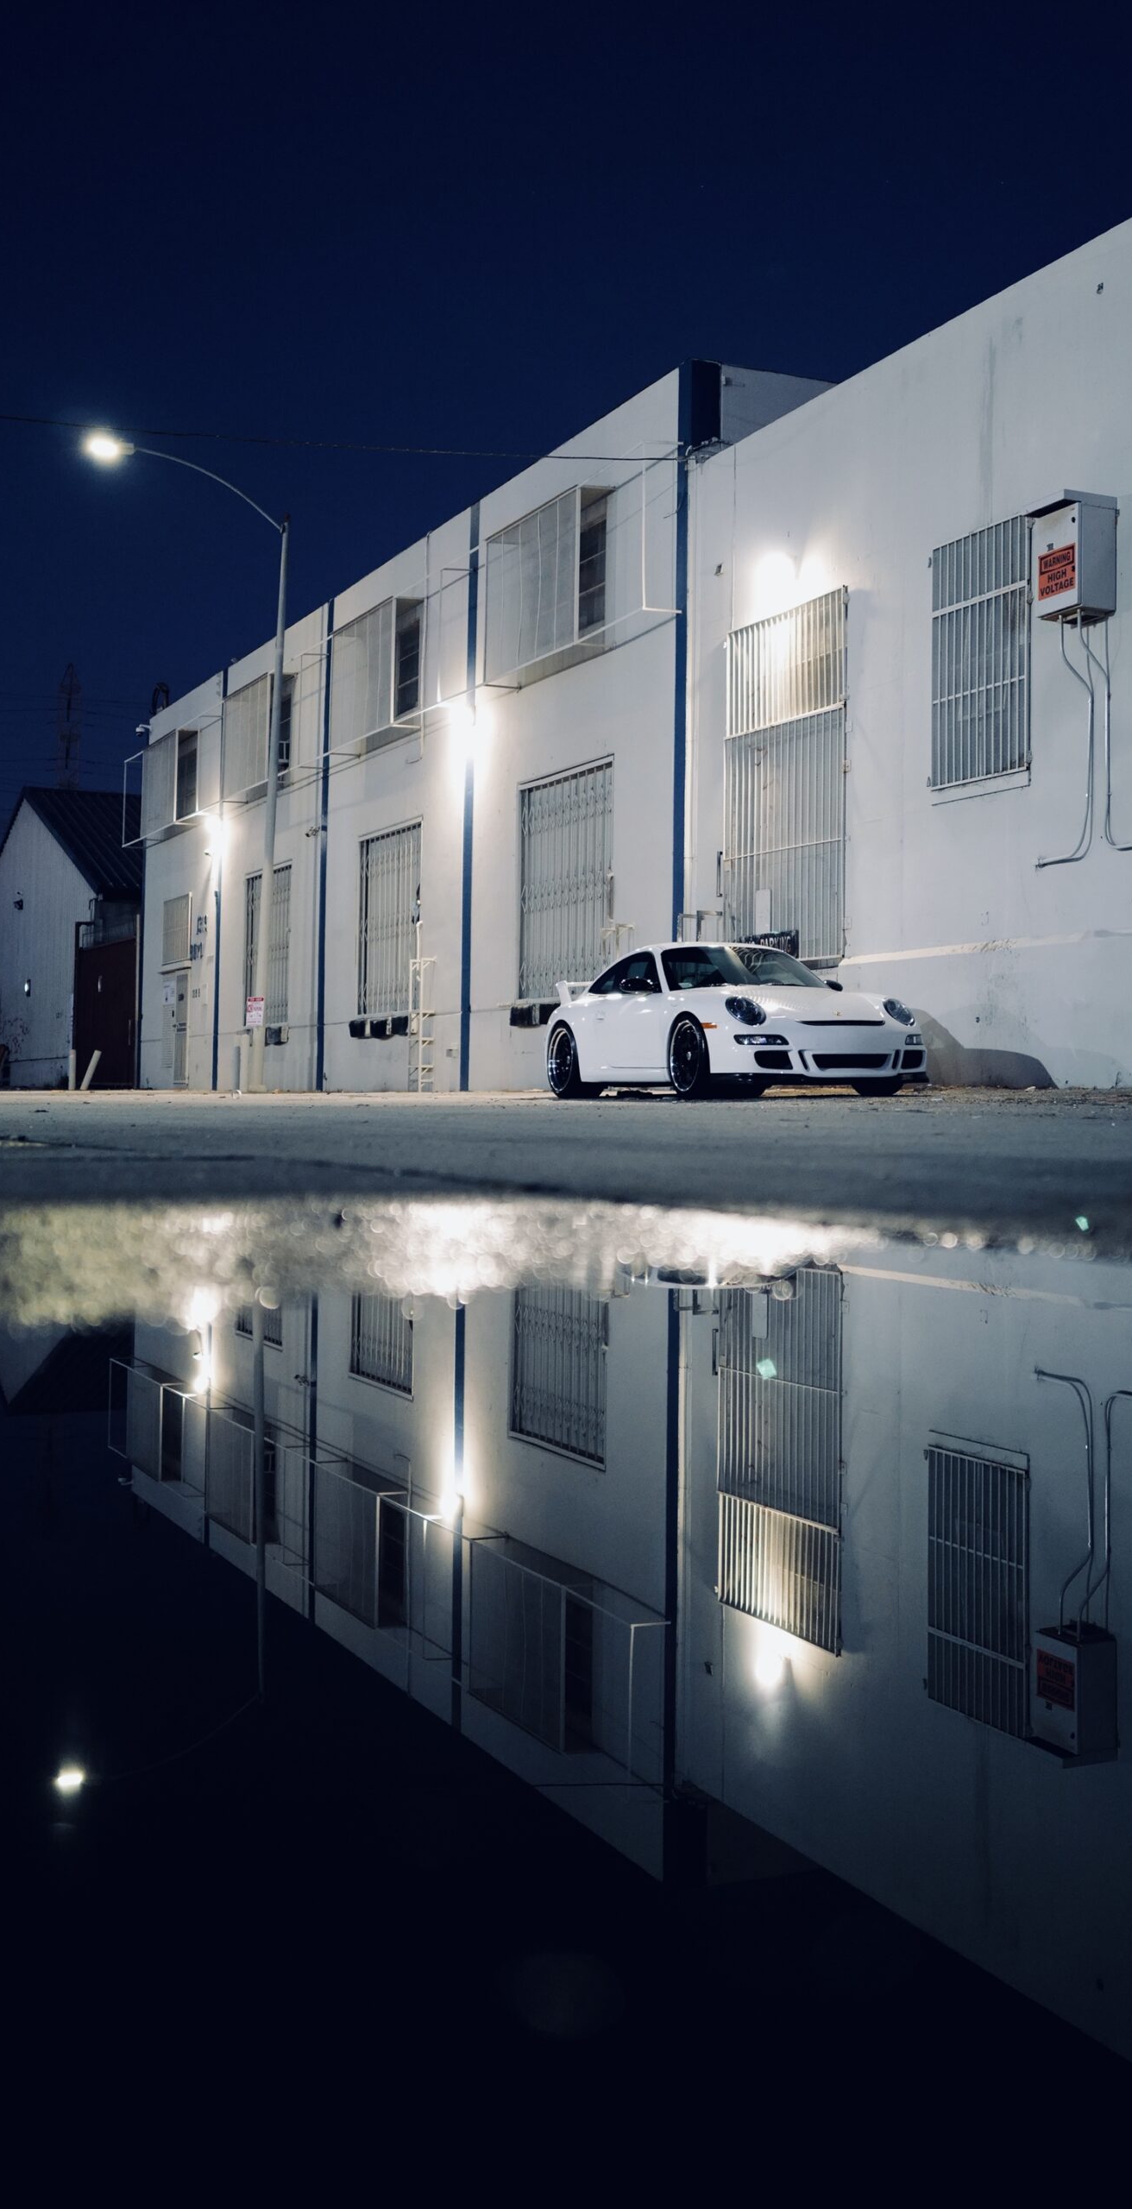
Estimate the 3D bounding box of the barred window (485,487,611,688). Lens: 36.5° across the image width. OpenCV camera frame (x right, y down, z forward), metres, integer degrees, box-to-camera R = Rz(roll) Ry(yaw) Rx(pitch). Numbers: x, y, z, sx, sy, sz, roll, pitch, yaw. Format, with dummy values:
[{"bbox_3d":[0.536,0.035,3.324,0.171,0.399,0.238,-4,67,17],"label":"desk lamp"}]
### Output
[{"bbox_3d":[-0.214,-6.105,20.538,0.475,1.787,2.332,1,0,-30],"label":"barred window"}]

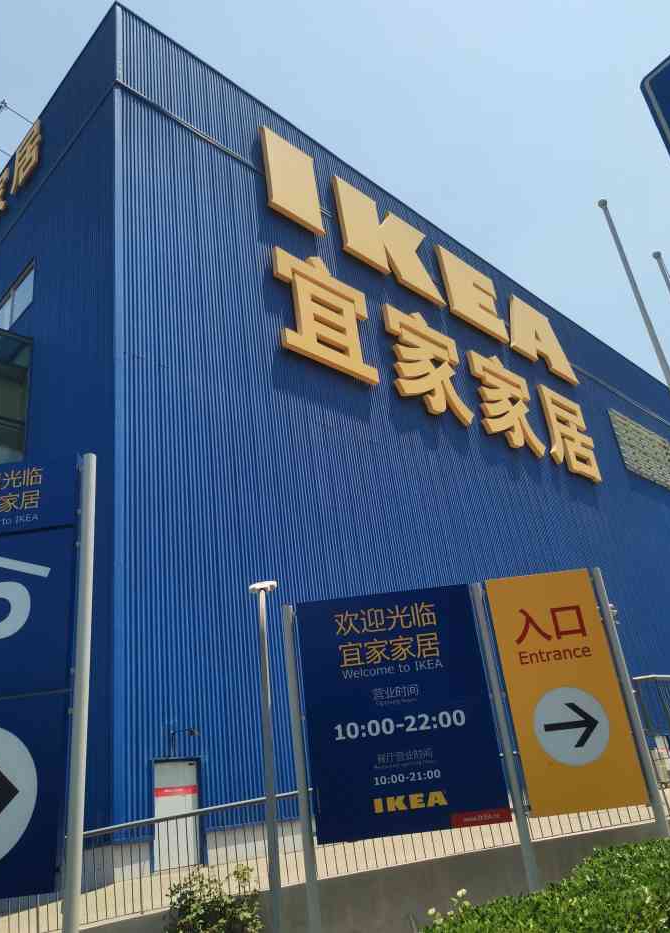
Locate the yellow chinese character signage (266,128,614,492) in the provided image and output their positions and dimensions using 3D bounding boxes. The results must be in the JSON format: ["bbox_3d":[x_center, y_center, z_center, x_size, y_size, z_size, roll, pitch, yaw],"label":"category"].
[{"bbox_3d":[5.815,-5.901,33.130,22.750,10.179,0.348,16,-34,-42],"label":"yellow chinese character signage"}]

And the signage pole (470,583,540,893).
[{"bbox_3d":[1.638,2.680,6.856,0.100,3.243,0.100,-9,-24,3],"label":"signage pole"}]

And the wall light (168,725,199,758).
[{"bbox_3d":[-3.247,5.895,15.605,0.250,0.470,0.900,16,-34,-42],"label":"wall light"}]

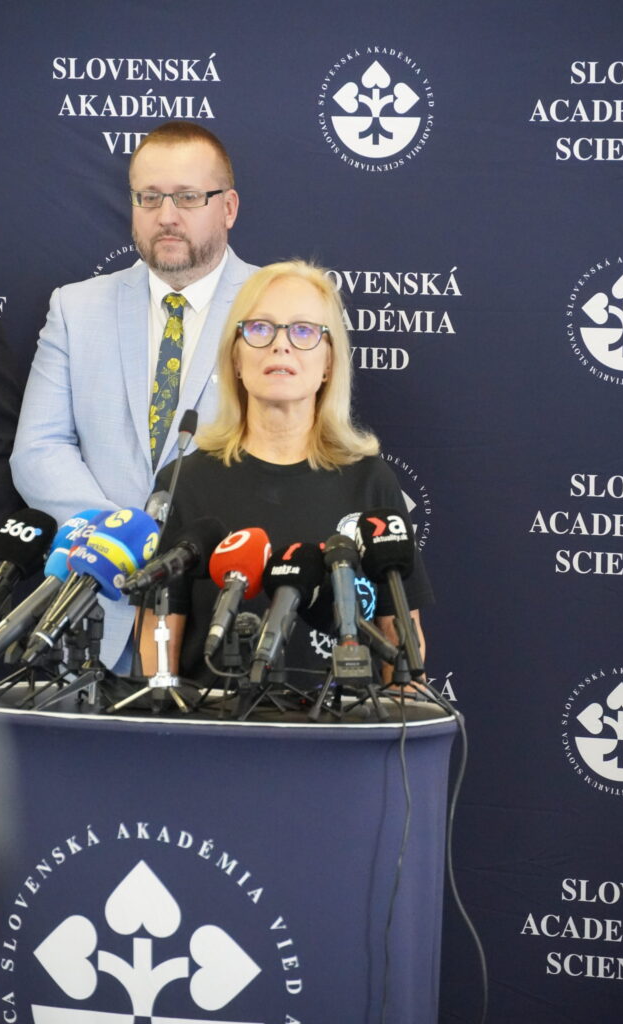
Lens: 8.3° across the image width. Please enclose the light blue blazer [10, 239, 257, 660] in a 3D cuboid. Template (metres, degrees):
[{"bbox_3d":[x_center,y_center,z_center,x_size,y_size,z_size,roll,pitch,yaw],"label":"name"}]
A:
[{"bbox_3d":[-0.222,-0.044,6.920,0.520,0.770,0.340,1,4,14],"label":"light blue blazer"}]

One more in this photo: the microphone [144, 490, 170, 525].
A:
[{"bbox_3d":[-0.225,0.025,6.200,0.052,0.160,0.052,4,-38,14],"label":"microphone"}]

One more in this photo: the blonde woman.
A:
[{"bbox_3d":[-0.040,0.455,6.440,0.450,1.670,0.320,1,4,-1],"label":"blonde woman"}]

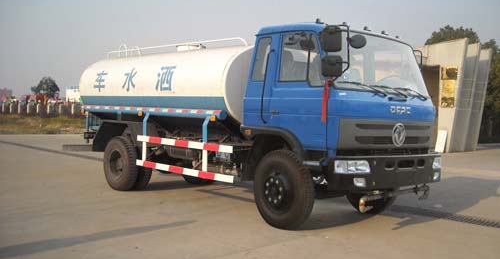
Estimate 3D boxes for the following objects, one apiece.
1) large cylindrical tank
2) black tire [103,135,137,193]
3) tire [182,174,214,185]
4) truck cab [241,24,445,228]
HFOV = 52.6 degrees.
[{"bbox_3d":[-1.160,-0.703,9.614,2.195,1.473,4.823,0,2,-42],"label":"large cylindrical tank"},{"bbox_3d":[-2.418,0.643,9.464,0.270,1.000,1.000,0,2,-42],"label":"black tire"},{"bbox_3d":[-1.124,0.635,10.639,0.270,1.000,1.000,0,2,-42],"label":"tire"},{"bbox_3d":[1.291,-0.114,6.920,2.362,2.487,1.818,0,2,-42],"label":"truck cab"}]

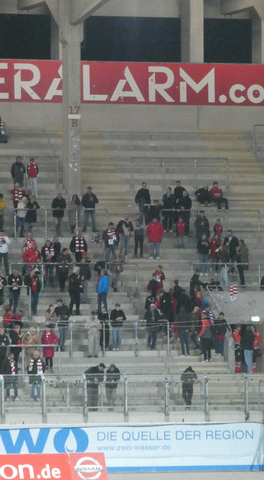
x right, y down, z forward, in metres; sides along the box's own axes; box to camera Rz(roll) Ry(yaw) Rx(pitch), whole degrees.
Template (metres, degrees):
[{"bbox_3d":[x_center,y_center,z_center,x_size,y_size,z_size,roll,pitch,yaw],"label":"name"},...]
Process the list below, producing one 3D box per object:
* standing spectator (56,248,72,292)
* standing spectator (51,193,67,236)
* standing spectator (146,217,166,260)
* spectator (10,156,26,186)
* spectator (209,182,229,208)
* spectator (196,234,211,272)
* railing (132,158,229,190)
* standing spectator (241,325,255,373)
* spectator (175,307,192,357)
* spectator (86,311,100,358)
[{"bbox_3d":[-2.567,1.169,140.614,0.560,1.692,0.380,0,-1,-18],"label":"standing spectator"},{"bbox_3d":[-2.911,-0.970,146.426,0.550,1.742,0.420,0,-1,-5],"label":"standing spectator"},{"bbox_3d":[0.941,-0.056,148.108,0.673,1.674,0.360,0,-1,0],"label":"standing spectator"},{"bbox_3d":[-4.635,-2.560,151.550,0.547,1.717,0.350,0,-1,-8],"label":"spectator"},{"bbox_3d":[3.530,-1.799,150.029,0.580,1.108,0.750,0,-1,-30],"label":"spectator"},{"bbox_3d":[2.879,0.587,148.168,0.533,1.615,0.420,0,-1,-10],"label":"spectator"},{"bbox_3d":[2.003,-2.720,151.315,4.203,1.267,0.100,0,-1,-17],"label":"railing"},{"bbox_3d":[4.333,4.086,138.120,0.520,1.800,0.360,0,-1,6],"label":"standing spectator"},{"bbox_3d":[1.915,3.411,137.482,0.580,1.878,0.380,0,-1,3],"label":"spectator"},{"bbox_3d":[-1.430,3.515,137.390,0.620,1.746,0.420,0,-1,-2],"label":"spectator"}]

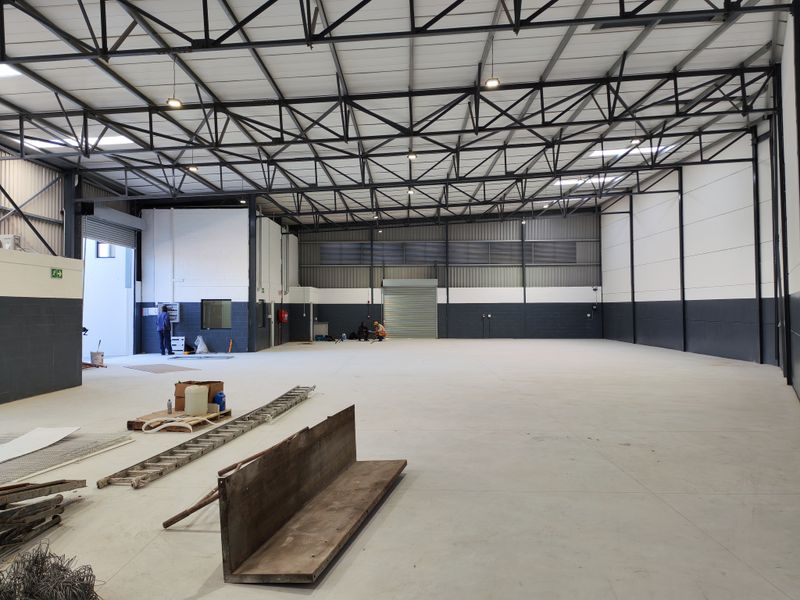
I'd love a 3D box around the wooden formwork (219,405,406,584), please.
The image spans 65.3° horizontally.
[{"bbox_3d":[-0.506,1.359,4.982,0.556,0.615,2.720,-5,-1,12],"label":"wooden formwork"}]

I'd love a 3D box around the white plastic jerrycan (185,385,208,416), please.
[{"bbox_3d":[-2.880,1.401,8.832,0.320,0.430,0.280,0,-1,-18],"label":"white plastic jerrycan"}]

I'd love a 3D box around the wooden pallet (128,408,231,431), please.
[{"bbox_3d":[-3.069,1.679,8.828,0.950,0.125,1.200,0,-1,10],"label":"wooden pallet"}]

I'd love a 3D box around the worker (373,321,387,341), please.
[{"bbox_3d":[-0.955,1.499,30.491,0.720,0.970,0.550,0,-1,-12],"label":"worker"}]

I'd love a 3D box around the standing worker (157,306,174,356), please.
[{"bbox_3d":[-8.218,1.058,21.851,0.520,1.700,0.480,-1,-1,37],"label":"standing worker"}]

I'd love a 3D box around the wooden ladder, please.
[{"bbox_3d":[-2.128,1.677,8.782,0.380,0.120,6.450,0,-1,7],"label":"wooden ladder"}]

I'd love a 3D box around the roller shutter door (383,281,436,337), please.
[{"bbox_3d":[0.541,0.455,32.517,2.860,3.100,0.350,0,-1,0],"label":"roller shutter door"}]

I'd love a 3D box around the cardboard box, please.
[{"bbox_3d":[-2.990,1.426,9.303,0.490,0.390,0.480,0,-1,10],"label":"cardboard box"}]

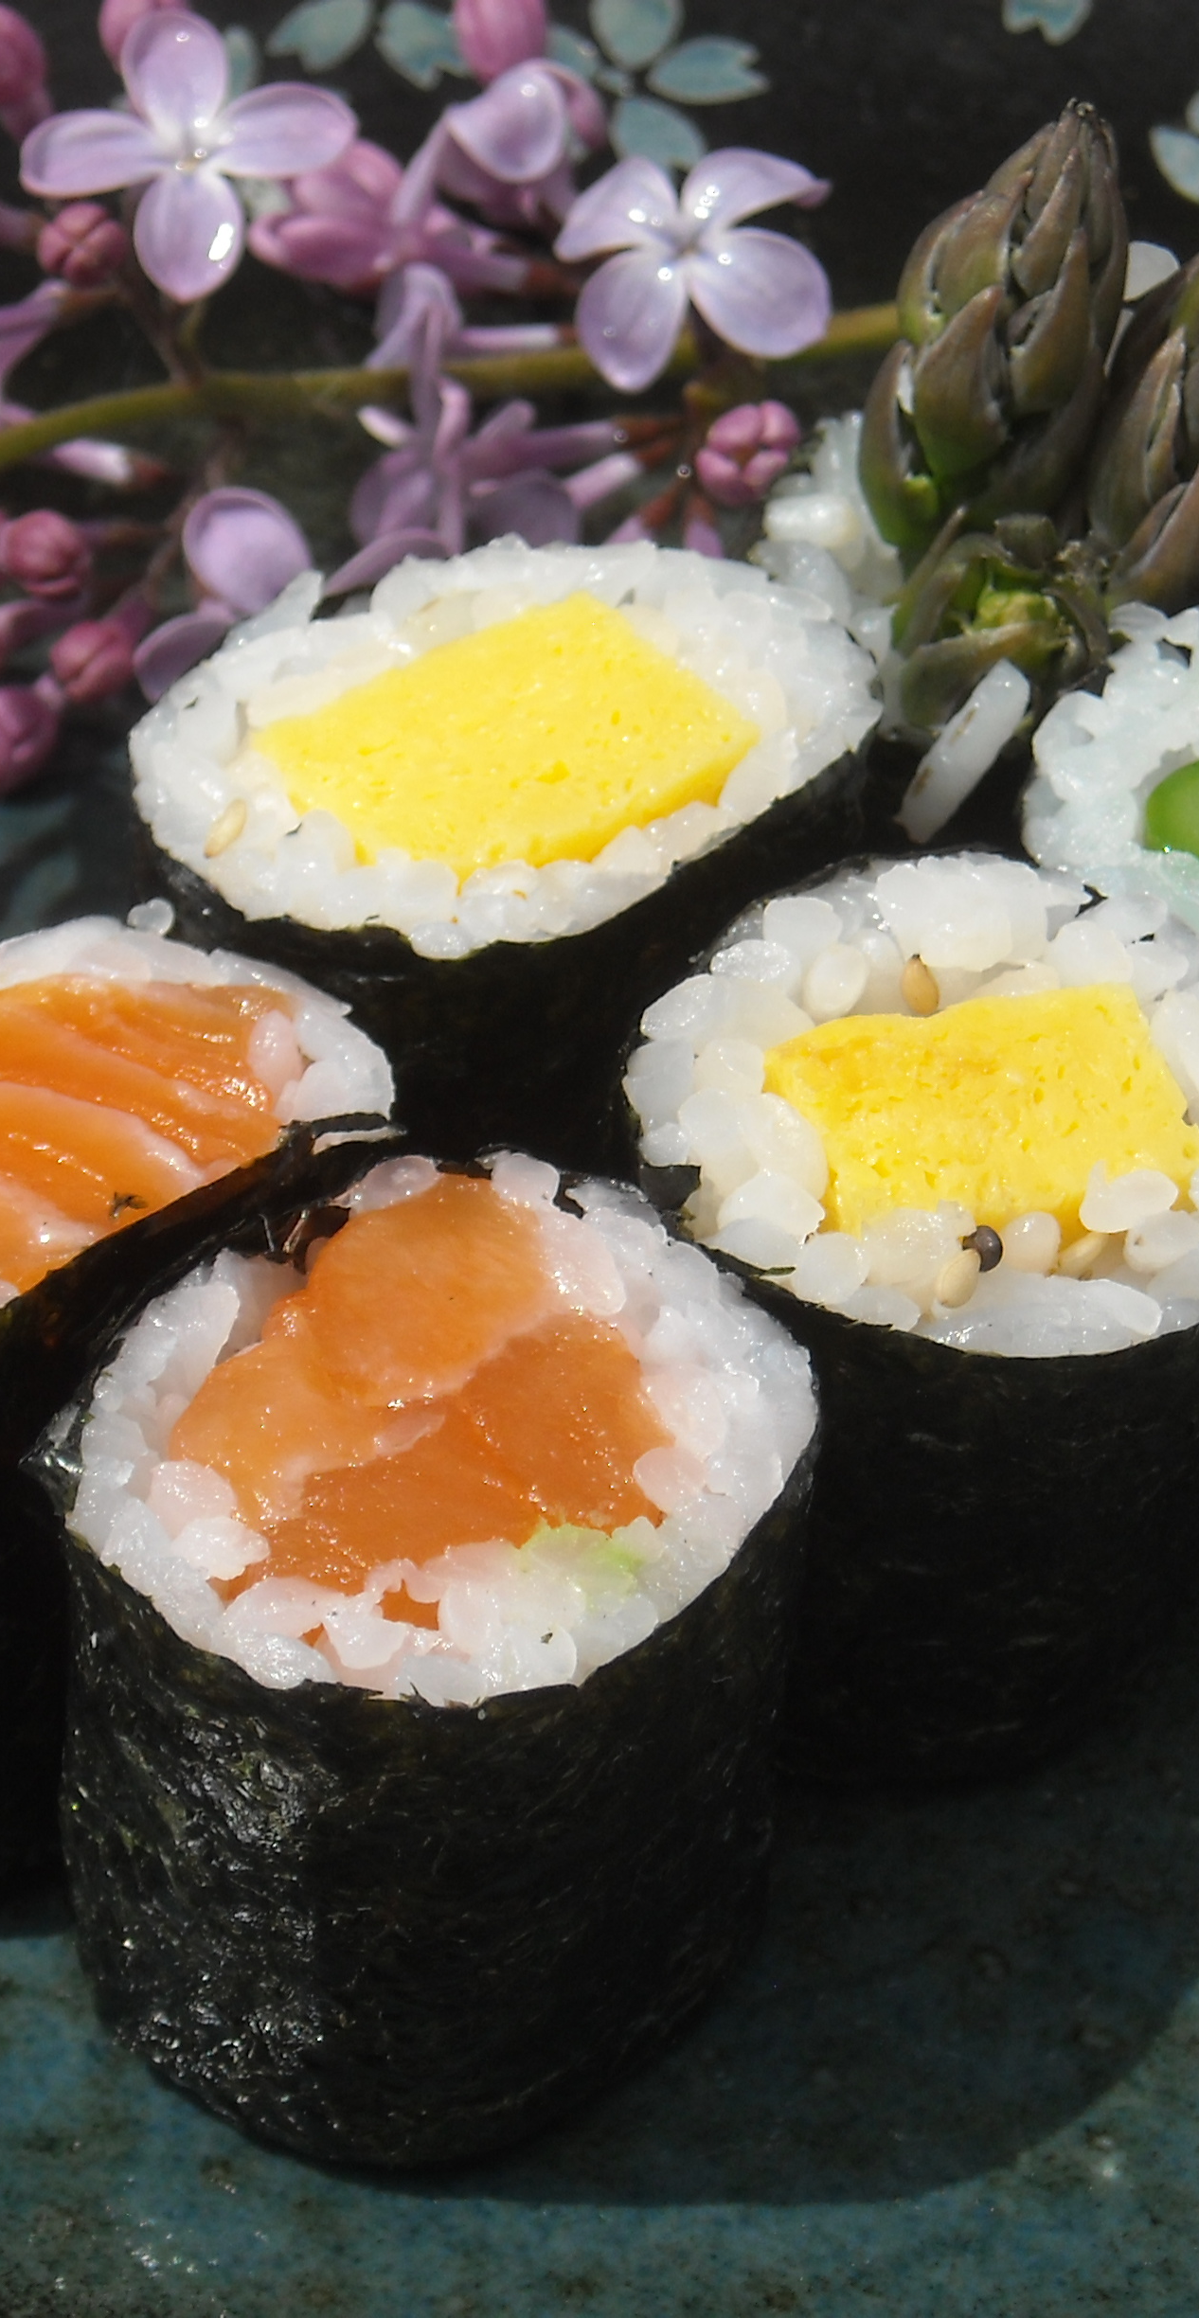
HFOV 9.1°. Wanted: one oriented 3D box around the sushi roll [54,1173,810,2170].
[{"bbox_3d":[-0.007,0.022,0.330,0.032,0.030,0.033,0,43,0],"label":"sushi roll"}]

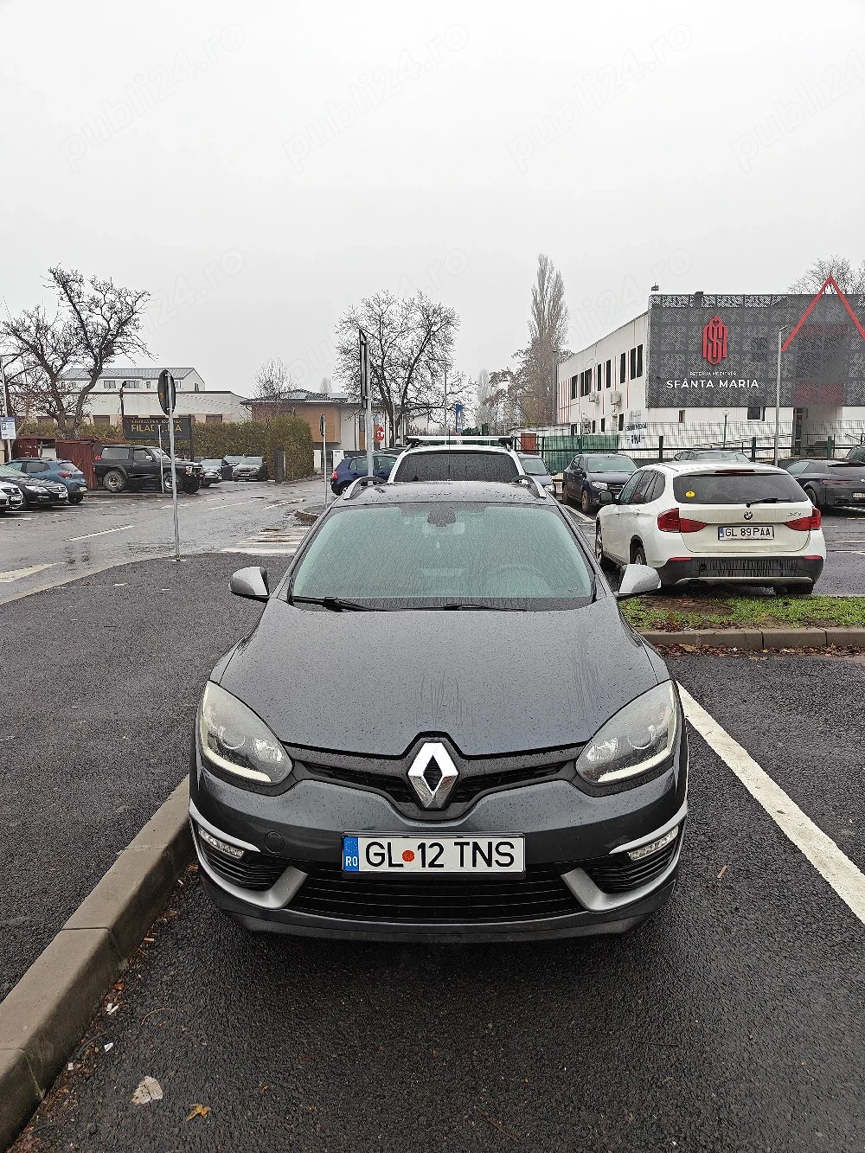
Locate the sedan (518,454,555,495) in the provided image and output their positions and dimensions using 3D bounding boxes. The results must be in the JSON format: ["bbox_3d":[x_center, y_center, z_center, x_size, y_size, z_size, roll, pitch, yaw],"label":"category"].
[{"bbox_3d":[2.211,-2.541,21.480,1.750,1.530,4.200,-1,9,0],"label":"sedan"}]

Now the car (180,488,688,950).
[{"bbox_3d":[0.074,0.163,4.484,1.810,1.507,4.560,0,9,2],"label":"car"}]

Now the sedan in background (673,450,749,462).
[{"bbox_3d":[7.200,-2.532,20.900,1.780,1.480,4.400,0,9,2],"label":"sedan in background"}]

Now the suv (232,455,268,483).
[{"bbox_3d":[-11.150,-6.784,49.400,1.780,1.570,4.300,-1,9,-4],"label":"suv"}]

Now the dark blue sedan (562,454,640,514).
[{"bbox_3d":[4.781,-2.667,22.108,1.740,1.520,4.350,-1,9,0],"label":"dark blue sedan"}]

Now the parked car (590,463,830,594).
[{"bbox_3d":[3.202,-0.713,9.973,1.800,1.545,4.454,0,9,3],"label":"parked car"}]

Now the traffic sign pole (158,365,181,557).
[{"bbox_3d":[-3.803,-1.585,11.589,0.110,2.725,0.640,0,9,5],"label":"traffic sign pole"}]

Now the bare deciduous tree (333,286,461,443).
[{"bbox_3d":[-2.209,-10.999,46.169,7.300,10.600,7.100,-1,9,0],"label":"bare deciduous tree"}]

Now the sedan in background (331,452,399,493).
[{"bbox_3d":[-1.394,-3.655,28.981,4.200,1.480,1.770,1,9,8],"label":"sedan in background"}]

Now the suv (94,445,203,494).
[{"bbox_3d":[-10.950,-4.177,31.200,4.100,1.850,1.800,1,9,10],"label":"suv"}]

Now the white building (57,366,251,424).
[{"bbox_3d":[-26.200,-14.938,76.000,17.000,9.800,14.000,-1,9,-3],"label":"white building"}]

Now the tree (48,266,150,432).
[{"bbox_3d":[-16.162,-9.411,38.193,5.300,10.300,5.200,-1,9,0],"label":"tree"}]

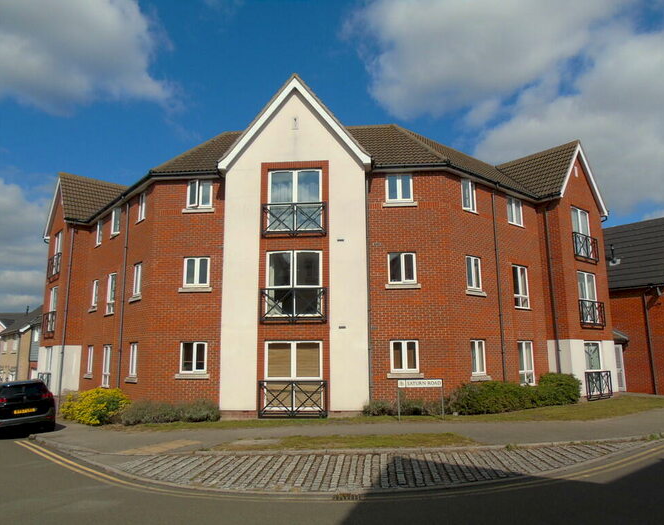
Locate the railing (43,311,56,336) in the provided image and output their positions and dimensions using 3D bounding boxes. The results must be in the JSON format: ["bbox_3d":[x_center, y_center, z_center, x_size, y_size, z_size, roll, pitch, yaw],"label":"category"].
[{"bbox_3d":[-12.566,2.763,22.442,0.170,1.100,1.880,8,-13,-40],"label":"railing"}]

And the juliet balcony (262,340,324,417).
[{"bbox_3d":[-1.178,3.530,15.241,2.030,2.270,0.220,-1,-10,4],"label":"juliet balcony"}]

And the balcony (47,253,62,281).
[{"bbox_3d":[-13.561,0.289,24.706,0.170,1.170,2.050,8,-13,-39],"label":"balcony"}]

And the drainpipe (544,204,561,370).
[{"bbox_3d":[8.424,1.408,19.246,0.095,7.380,0.085,8,-13,-39],"label":"drainpipe"}]

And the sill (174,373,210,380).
[{"bbox_3d":[-4.403,3.625,16.035,1.105,0.160,0.140,-1,-10,4],"label":"sill"}]

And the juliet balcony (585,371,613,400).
[{"bbox_3d":[10.607,4.853,19.960,2.000,1.070,0.170,8,-13,-40],"label":"juliet balcony"}]

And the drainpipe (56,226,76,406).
[{"bbox_3d":[-11.925,2.264,22.774,0.085,7.920,0.095,8,-13,-39],"label":"drainpipe"}]

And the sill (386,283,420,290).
[{"bbox_3d":[2.271,0.769,16.097,1.110,0.150,0.140,-1,-10,4],"label":"sill"}]

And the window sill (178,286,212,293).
[{"bbox_3d":[-4.459,0.920,16.635,1.125,0.144,0.150,-1,-10,4],"label":"window sill"}]

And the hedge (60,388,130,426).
[{"bbox_3d":[-8.623,5.152,18.248,1.050,1.070,4.700,8,-13,-40],"label":"hedge"}]

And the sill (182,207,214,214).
[{"bbox_3d":[-4.481,-1.727,17.111,1.119,0.131,0.150,-1,-10,4],"label":"sill"}]

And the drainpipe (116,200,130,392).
[{"bbox_3d":[-7.585,1.601,18.330,0.100,7.880,0.090,8,-13,-40],"label":"drainpipe"}]

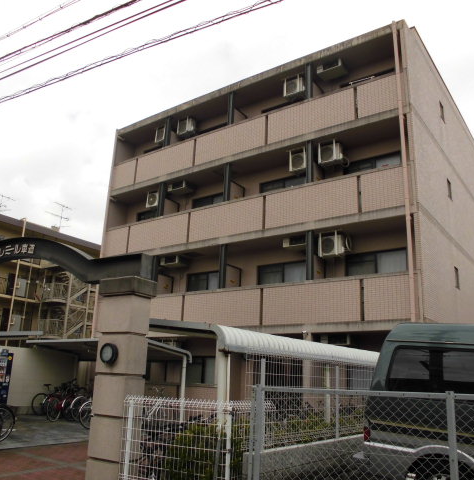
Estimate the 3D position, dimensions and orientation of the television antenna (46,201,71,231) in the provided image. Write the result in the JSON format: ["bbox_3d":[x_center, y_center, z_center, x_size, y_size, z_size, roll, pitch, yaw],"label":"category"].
[{"bbox_3d":[-14.926,-1.903,40.299,1.000,2.400,2.400,-7,-19,30],"label":"television antenna"}]

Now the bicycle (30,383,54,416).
[{"bbox_3d":[-5.929,5.201,15.721,0.560,1.000,1.740,-7,-18,28],"label":"bicycle"}]

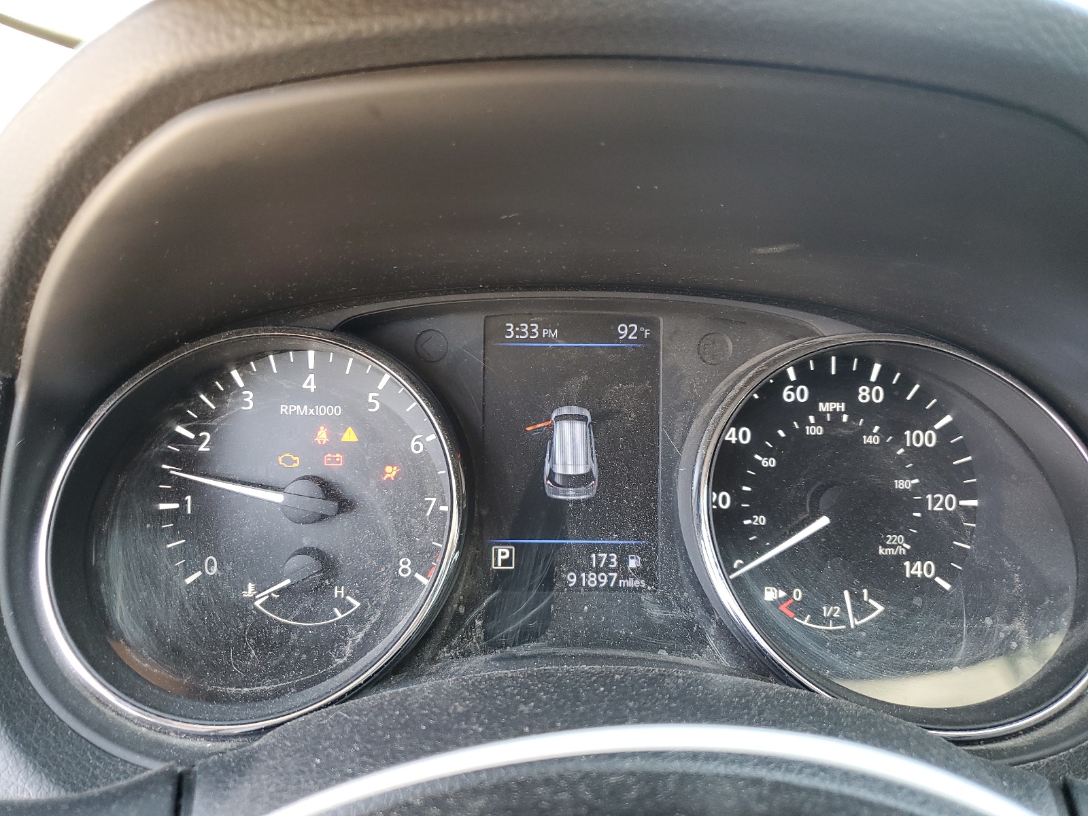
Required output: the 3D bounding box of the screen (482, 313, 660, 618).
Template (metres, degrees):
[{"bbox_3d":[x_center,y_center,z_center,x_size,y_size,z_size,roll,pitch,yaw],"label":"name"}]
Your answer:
[{"bbox_3d":[0.010,0.022,0.312,0.067,0.115,0.012,0,1,-1],"label":"screen"}]

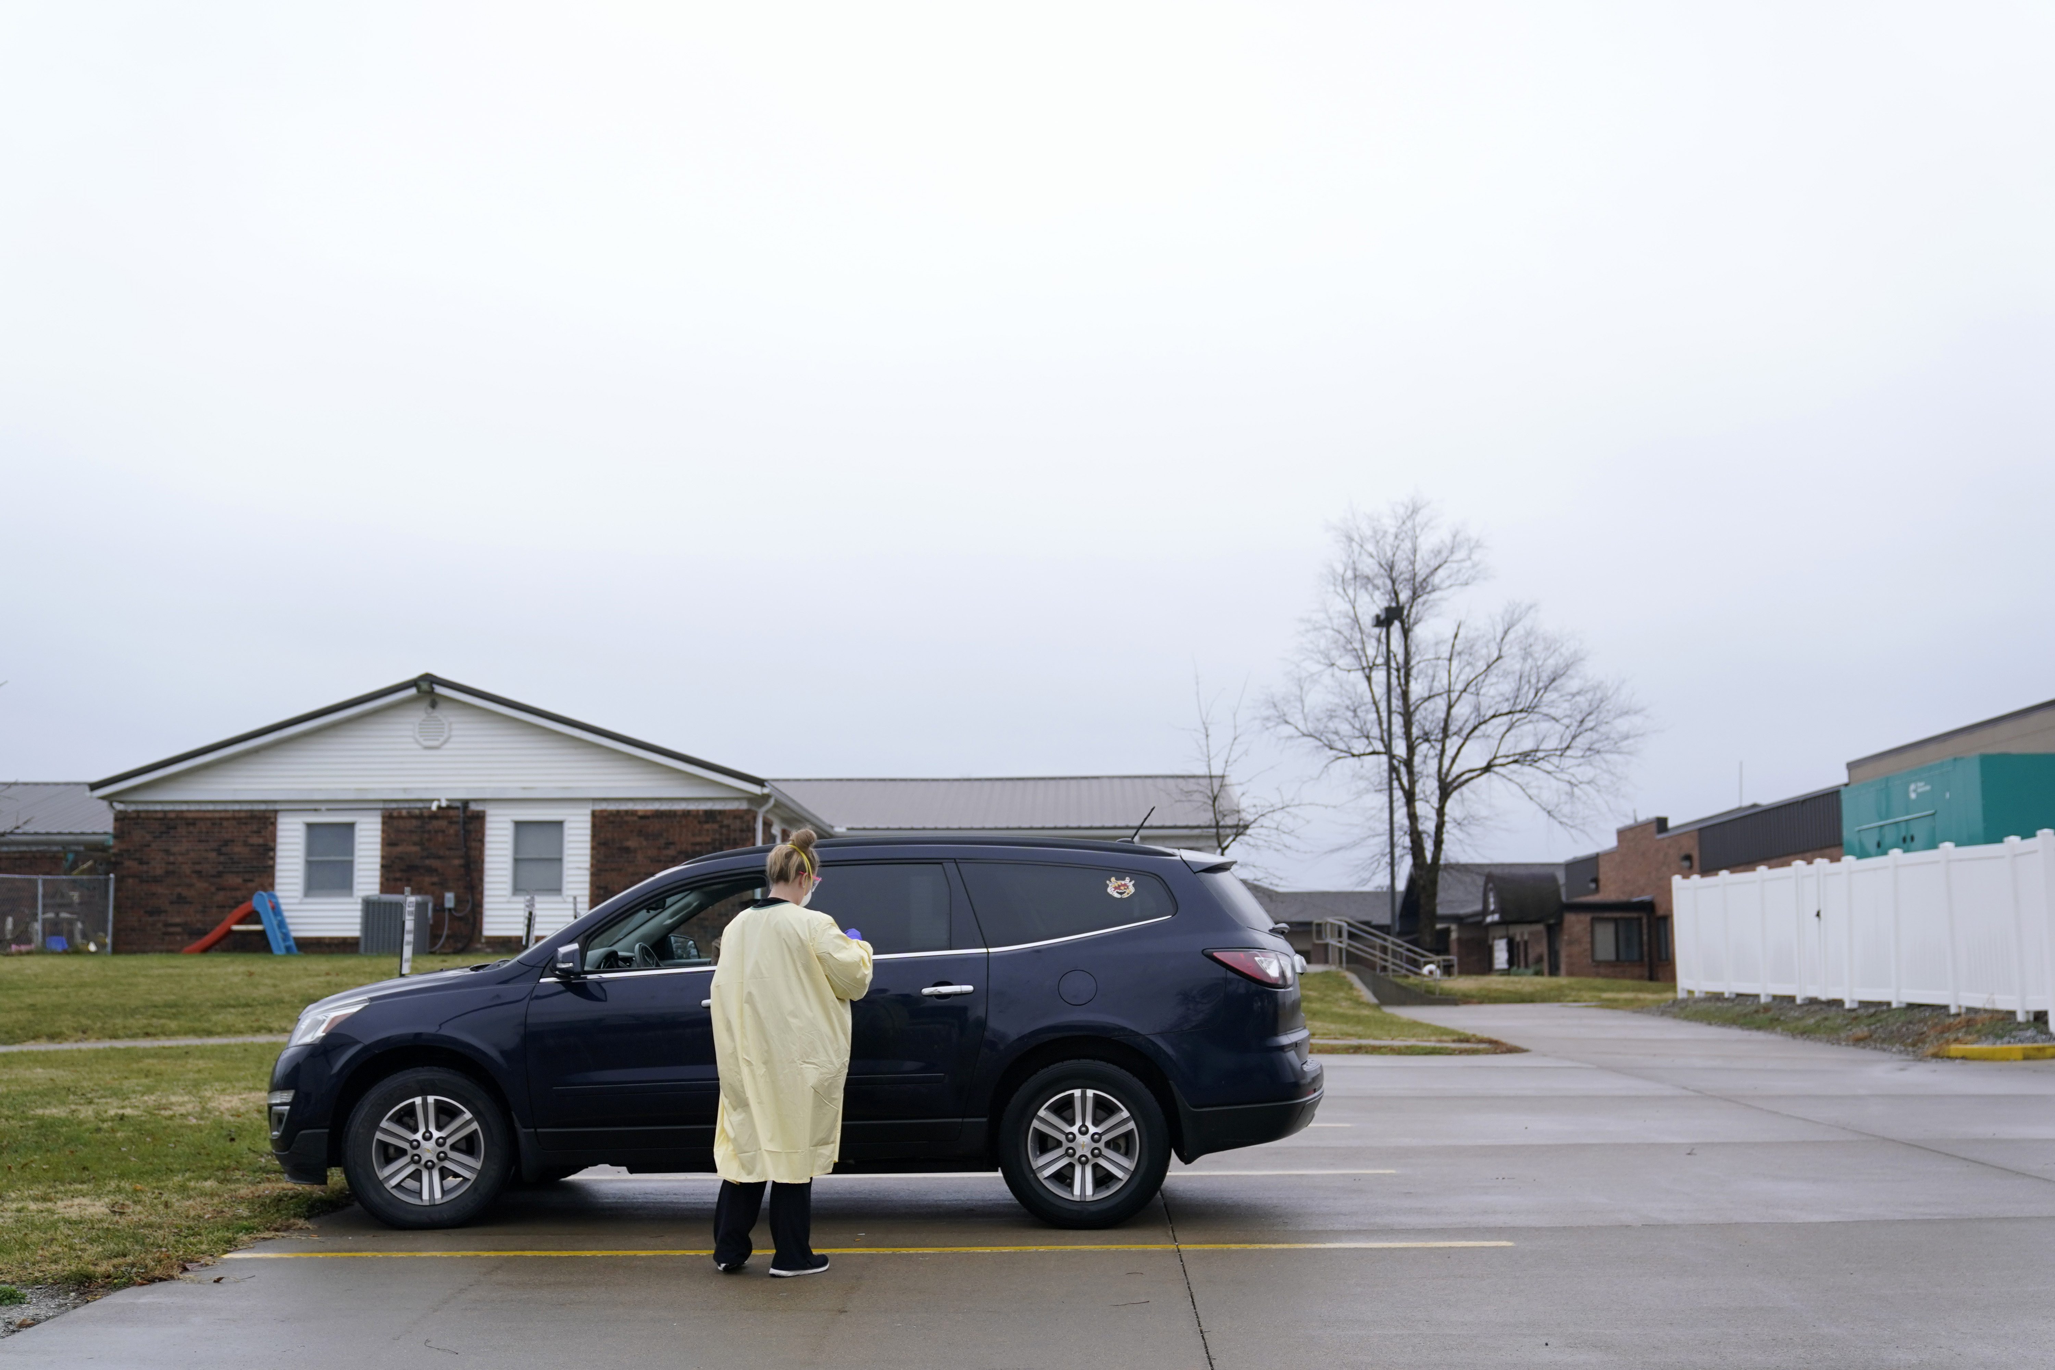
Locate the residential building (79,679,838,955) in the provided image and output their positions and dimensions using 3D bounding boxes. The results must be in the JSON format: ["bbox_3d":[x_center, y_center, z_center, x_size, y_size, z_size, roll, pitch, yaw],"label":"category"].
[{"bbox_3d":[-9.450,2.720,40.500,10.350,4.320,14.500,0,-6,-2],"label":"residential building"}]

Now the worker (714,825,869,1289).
[{"bbox_3d":[-0.960,1.480,8.880,0.560,1.780,0.480,-5,-8,40],"label":"worker"}]

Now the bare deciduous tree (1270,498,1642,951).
[{"bbox_3d":[12.200,1.350,62.000,10.600,13.300,10.200,0,-6,0],"label":"bare deciduous tree"}]

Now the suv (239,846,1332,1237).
[{"bbox_3d":[-1.140,1.705,10.860,5.170,1.780,2.000,-1,-6,4],"label":"suv"}]

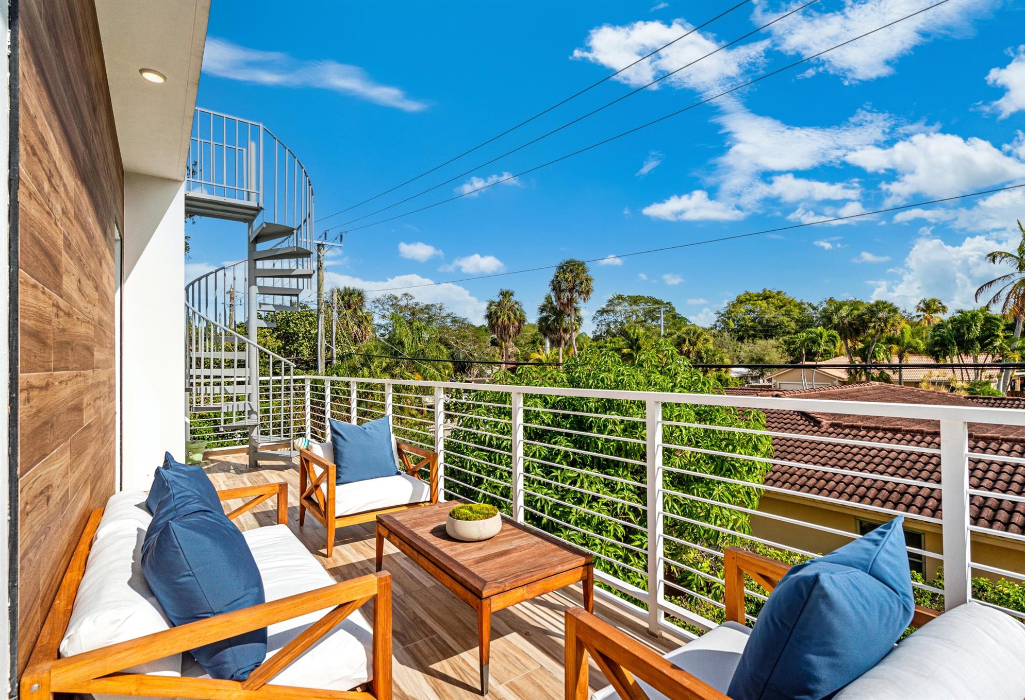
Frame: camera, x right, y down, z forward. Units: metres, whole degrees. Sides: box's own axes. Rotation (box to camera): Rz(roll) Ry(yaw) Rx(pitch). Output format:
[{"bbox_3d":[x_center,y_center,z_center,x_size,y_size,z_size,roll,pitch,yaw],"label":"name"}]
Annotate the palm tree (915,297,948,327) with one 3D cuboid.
[{"bbox_3d":[51.822,-0.045,58.038,4.400,12.780,4.400,0,-2,0],"label":"palm tree"}]

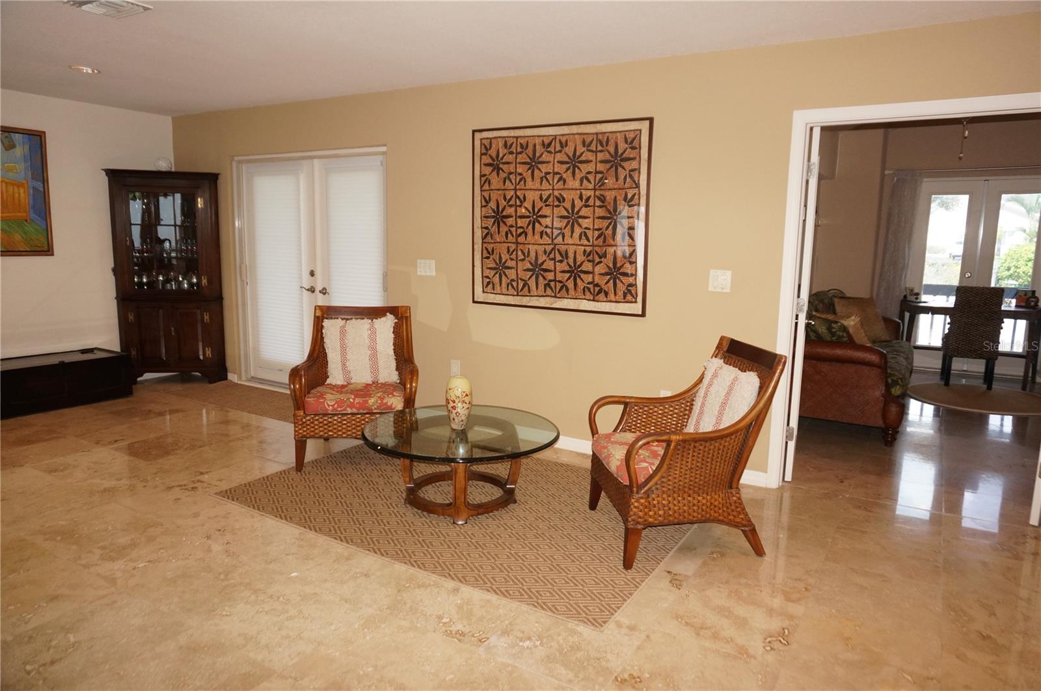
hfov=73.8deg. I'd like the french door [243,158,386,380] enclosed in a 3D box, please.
[{"bbox_3d":[-1.791,-0.575,5.919,1.860,2.060,0.120,7,10,31],"label":"french door"}]

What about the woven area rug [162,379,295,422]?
[{"bbox_3d":[-2.107,0.476,5.795,1.975,0.010,0.645,7,10,31],"label":"woven area rug"}]

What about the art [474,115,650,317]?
[{"bbox_3d":[0.228,-0.827,4.519,1.297,1.187,0.036,7,10,31],"label":"art"}]

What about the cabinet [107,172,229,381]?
[{"bbox_3d":[-3.246,-0.624,6.500,0.950,1.920,0.540,-1,9,-13],"label":"cabinet"}]

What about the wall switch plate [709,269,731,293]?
[{"bbox_3d":[1.158,-0.373,4.020,0.125,0.124,0.012,7,10,31],"label":"wall switch plate"}]

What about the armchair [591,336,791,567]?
[{"bbox_3d":[0.751,0.454,3.307,0.715,0.935,0.750,0,9,-7],"label":"armchair"}]

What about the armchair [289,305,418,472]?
[{"bbox_3d":[-1.029,0.240,4.447,0.750,0.935,0.715,0,9,-8],"label":"armchair"}]

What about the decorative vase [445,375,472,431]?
[{"bbox_3d":[-0.321,0.306,3.632,0.141,0.262,0.141,1,9,0],"label":"decorative vase"}]

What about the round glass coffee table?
[{"bbox_3d":[-0.310,0.641,3.674,1.030,0.410,1.030,1,9,0],"label":"round glass coffee table"}]

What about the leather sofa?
[{"bbox_3d":[2.817,0.068,5.965,0.950,0.950,2.250,7,10,31],"label":"leather sofa"}]

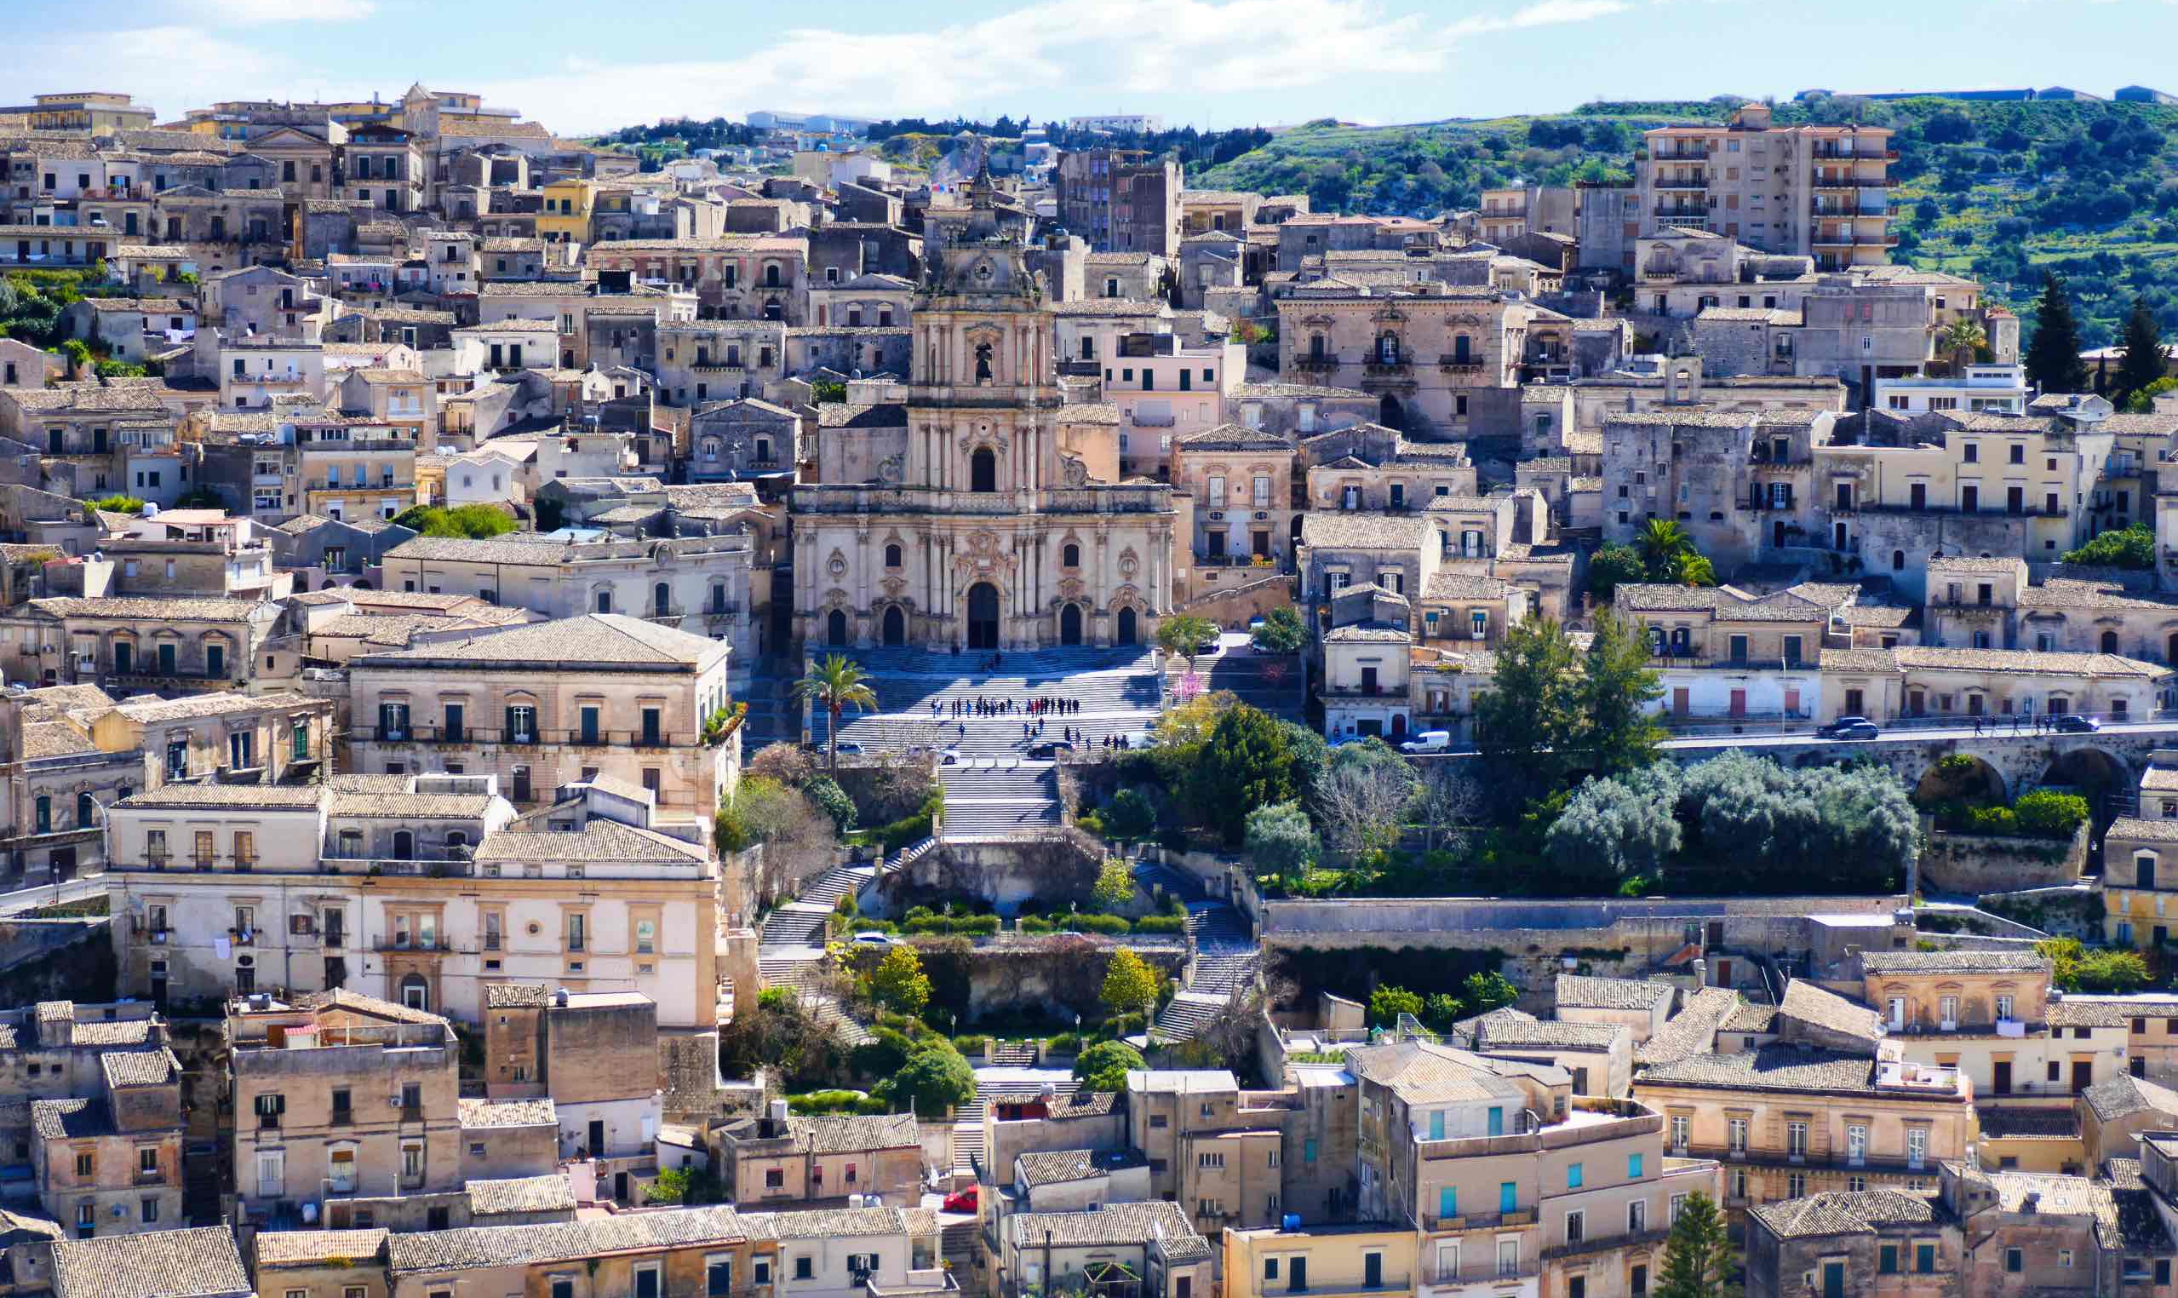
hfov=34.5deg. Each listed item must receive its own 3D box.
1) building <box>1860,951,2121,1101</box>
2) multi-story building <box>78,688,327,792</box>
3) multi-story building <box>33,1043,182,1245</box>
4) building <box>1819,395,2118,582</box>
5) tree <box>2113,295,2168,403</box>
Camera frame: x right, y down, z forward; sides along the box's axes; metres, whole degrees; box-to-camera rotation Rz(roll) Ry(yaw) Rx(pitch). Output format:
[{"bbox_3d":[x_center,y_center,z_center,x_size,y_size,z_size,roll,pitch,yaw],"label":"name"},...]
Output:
[{"bbox_3d":[68.660,28.720,268.000,18.800,10.200,8.500,1,5,7],"label":"building"},{"bbox_3d":[-71.780,8.320,288.000,7.500,9.000,19.500,4,7,37],"label":"multi-story building"},{"bbox_3d":[-62.320,31.630,223.000,9.120,11.240,8.000,-1,5,-15],"label":"multi-story building"},{"bbox_3d":[87.890,-16.380,351.000,26.040,17.790,14.000,3,5,28],"label":"building"},{"bbox_3d":[113.940,-32.330,380.000,5.600,12.100,5.600,0,5,0],"label":"tree"}]

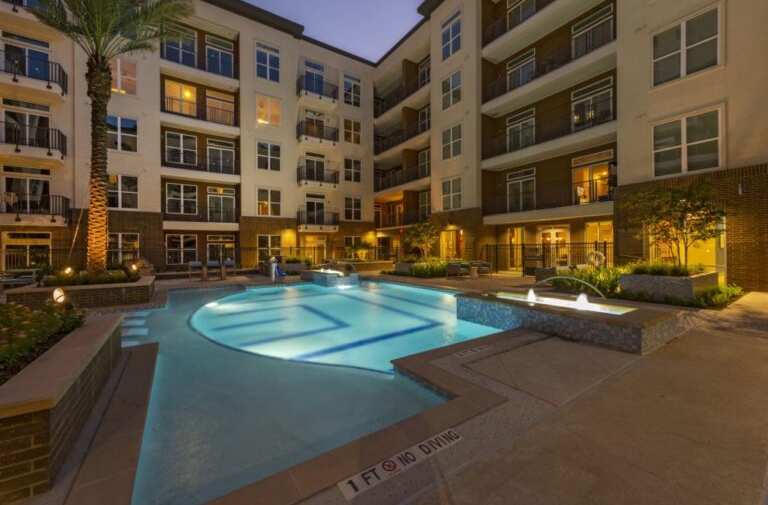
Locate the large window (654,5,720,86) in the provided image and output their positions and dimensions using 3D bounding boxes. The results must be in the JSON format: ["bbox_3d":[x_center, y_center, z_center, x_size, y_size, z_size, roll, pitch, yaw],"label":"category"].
[{"bbox_3d":[10.883,-7.350,10.804,0.120,1.950,1.710,-1,1,-34],"label":"large window"}]

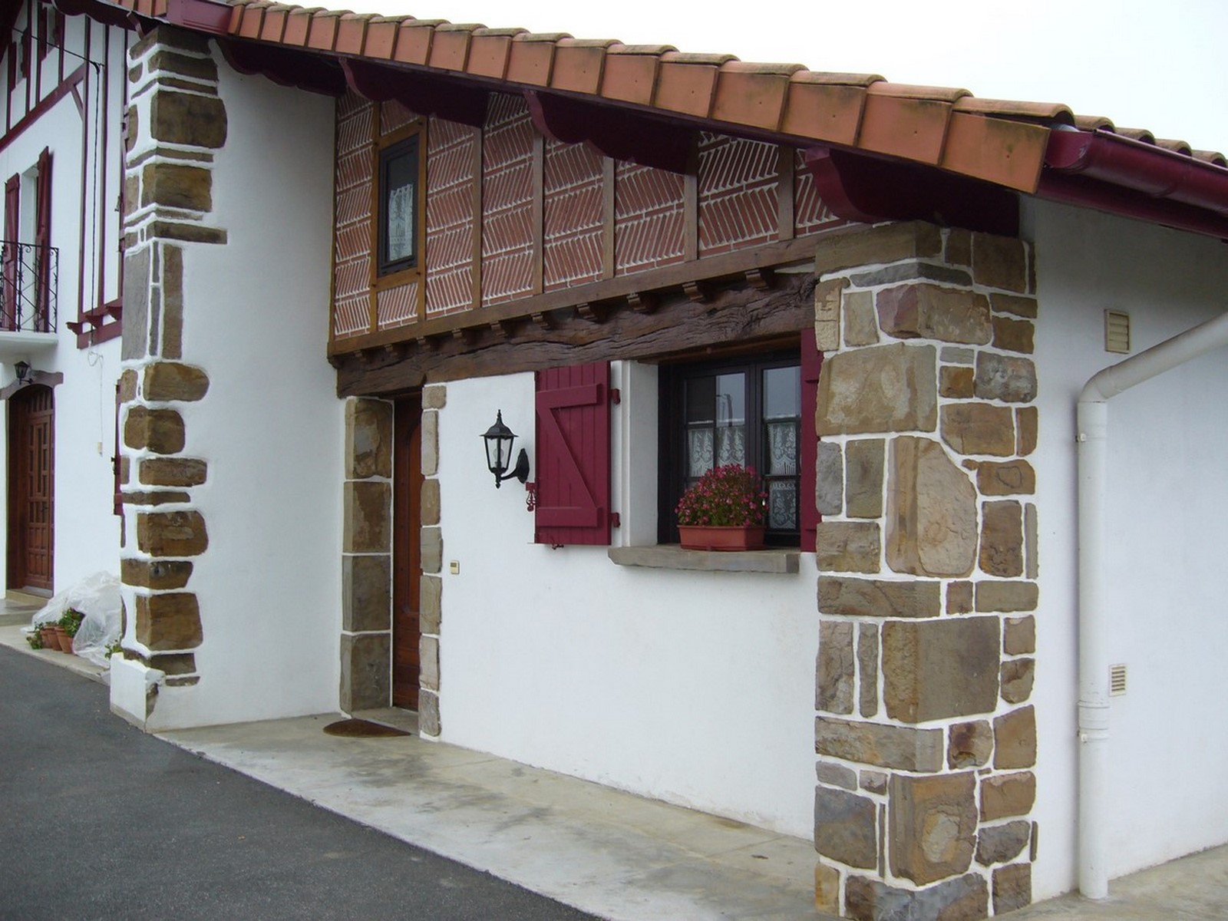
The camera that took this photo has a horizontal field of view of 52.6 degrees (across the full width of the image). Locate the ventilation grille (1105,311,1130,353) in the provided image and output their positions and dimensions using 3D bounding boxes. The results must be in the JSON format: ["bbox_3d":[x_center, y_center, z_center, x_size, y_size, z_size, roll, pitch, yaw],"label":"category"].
[{"bbox_3d":[2.025,-0.514,4.971,0.183,0.164,0.022,3,-3,-40],"label":"ventilation grille"}]

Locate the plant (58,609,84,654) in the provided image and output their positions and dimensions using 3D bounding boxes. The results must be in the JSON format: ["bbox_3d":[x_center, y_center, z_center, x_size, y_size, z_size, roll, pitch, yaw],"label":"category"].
[{"bbox_3d":[-4.753,1.516,11.019,0.250,0.390,0.250,3,-3,-40],"label":"plant"}]

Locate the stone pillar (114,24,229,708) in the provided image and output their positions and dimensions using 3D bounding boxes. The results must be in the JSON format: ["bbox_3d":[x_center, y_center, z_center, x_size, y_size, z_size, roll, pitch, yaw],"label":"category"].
[{"bbox_3d":[-2.965,-0.661,8.242,0.422,4.237,0.594,3,-4,-40],"label":"stone pillar"}]

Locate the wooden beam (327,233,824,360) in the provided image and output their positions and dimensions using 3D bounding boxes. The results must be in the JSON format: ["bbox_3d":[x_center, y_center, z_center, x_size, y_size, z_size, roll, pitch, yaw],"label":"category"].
[{"bbox_3d":[-0.448,-0.850,6.960,0.111,0.108,4.747,3,-3,-40],"label":"wooden beam"}]

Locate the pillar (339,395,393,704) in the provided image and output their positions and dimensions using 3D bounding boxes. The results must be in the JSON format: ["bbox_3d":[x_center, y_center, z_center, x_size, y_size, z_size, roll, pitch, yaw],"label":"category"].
[{"bbox_3d":[-1.741,0.646,8.750,0.311,2.161,0.246,3,-3,-40],"label":"pillar"}]

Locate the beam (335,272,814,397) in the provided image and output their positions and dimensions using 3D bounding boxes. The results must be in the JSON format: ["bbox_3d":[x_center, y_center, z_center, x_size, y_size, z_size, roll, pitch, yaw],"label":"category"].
[{"bbox_3d":[-0.341,-0.639,7.041,0.234,0.281,4.747,3,-3,-40],"label":"beam"}]

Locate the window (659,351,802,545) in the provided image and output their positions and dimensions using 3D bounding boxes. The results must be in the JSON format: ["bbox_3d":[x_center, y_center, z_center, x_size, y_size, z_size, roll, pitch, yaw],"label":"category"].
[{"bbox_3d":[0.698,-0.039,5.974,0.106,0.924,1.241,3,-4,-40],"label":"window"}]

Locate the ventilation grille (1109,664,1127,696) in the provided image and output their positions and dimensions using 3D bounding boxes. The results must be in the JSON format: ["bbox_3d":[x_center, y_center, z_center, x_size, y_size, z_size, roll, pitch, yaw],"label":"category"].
[{"bbox_3d":[1.955,0.849,4.799,0.132,0.121,0.025,3,-4,-40],"label":"ventilation grille"}]

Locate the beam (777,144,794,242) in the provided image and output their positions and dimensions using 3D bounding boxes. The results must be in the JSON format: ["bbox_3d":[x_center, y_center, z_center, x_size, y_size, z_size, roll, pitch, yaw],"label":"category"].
[{"bbox_3d":[0.788,-1.193,5.460,0.092,0.466,0.092,3,-4,-40],"label":"beam"}]

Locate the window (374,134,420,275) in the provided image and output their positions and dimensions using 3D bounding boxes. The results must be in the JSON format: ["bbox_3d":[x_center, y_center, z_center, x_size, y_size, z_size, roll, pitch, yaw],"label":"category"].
[{"bbox_3d":[-1.402,-1.637,8.109,0.079,0.891,0.548,3,-4,-40],"label":"window"}]

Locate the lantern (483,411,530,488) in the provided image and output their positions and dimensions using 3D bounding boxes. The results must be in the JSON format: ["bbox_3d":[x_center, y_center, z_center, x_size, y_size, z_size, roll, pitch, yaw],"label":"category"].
[{"bbox_3d":[-0.613,-0.059,6.883,0.285,0.437,0.211,3,-4,-40],"label":"lantern"}]

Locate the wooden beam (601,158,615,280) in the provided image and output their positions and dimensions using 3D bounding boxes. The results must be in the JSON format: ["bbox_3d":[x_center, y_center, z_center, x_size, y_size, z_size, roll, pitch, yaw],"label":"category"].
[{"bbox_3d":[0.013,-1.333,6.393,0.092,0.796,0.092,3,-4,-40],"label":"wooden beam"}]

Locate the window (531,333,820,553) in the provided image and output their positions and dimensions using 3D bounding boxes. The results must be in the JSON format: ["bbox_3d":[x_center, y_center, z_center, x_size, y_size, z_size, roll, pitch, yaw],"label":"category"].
[{"bbox_3d":[0.433,-0.055,6.057,0.285,0.970,2.446,3,-3,-40],"label":"window"}]

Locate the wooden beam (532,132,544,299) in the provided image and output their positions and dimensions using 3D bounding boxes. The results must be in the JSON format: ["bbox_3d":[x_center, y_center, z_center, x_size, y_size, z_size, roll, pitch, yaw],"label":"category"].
[{"bbox_3d":[-0.391,-1.446,6.952,0.090,1.063,0.095,3,-3,-40],"label":"wooden beam"}]

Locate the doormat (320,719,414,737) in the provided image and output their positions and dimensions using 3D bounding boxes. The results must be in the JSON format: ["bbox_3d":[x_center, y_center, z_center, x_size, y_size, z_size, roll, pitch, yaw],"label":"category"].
[{"bbox_3d":[-1.667,1.731,8.018,0.392,0.018,0.777,3,-3,-40],"label":"doormat"}]

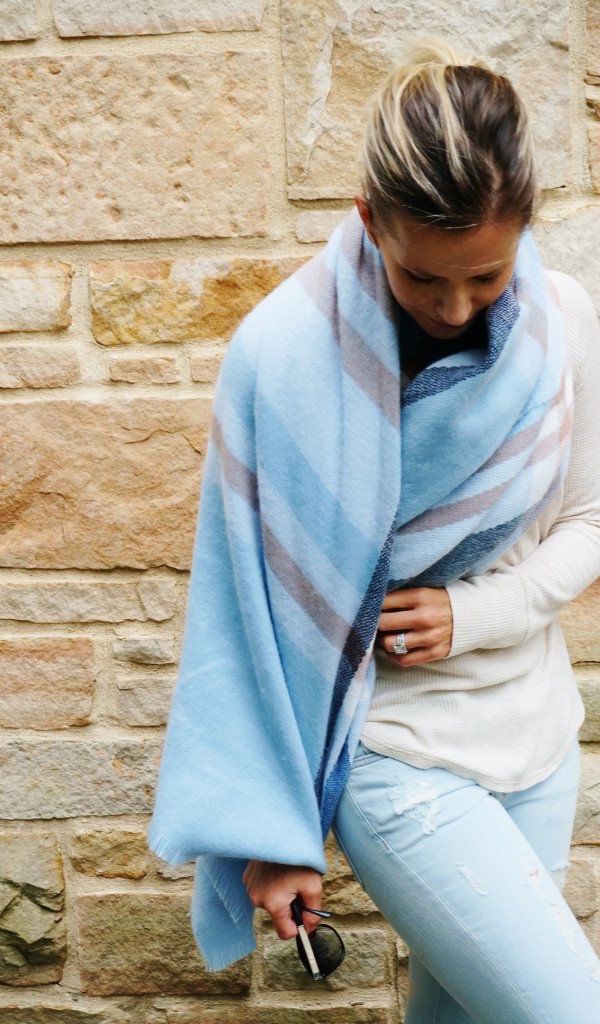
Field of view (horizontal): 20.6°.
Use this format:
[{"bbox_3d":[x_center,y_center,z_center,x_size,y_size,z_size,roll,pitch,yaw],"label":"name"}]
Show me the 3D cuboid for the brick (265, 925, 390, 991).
[{"bbox_3d":[0.034,0.536,2.024,0.152,0.077,0.090,-1,0,3],"label":"brick"}]

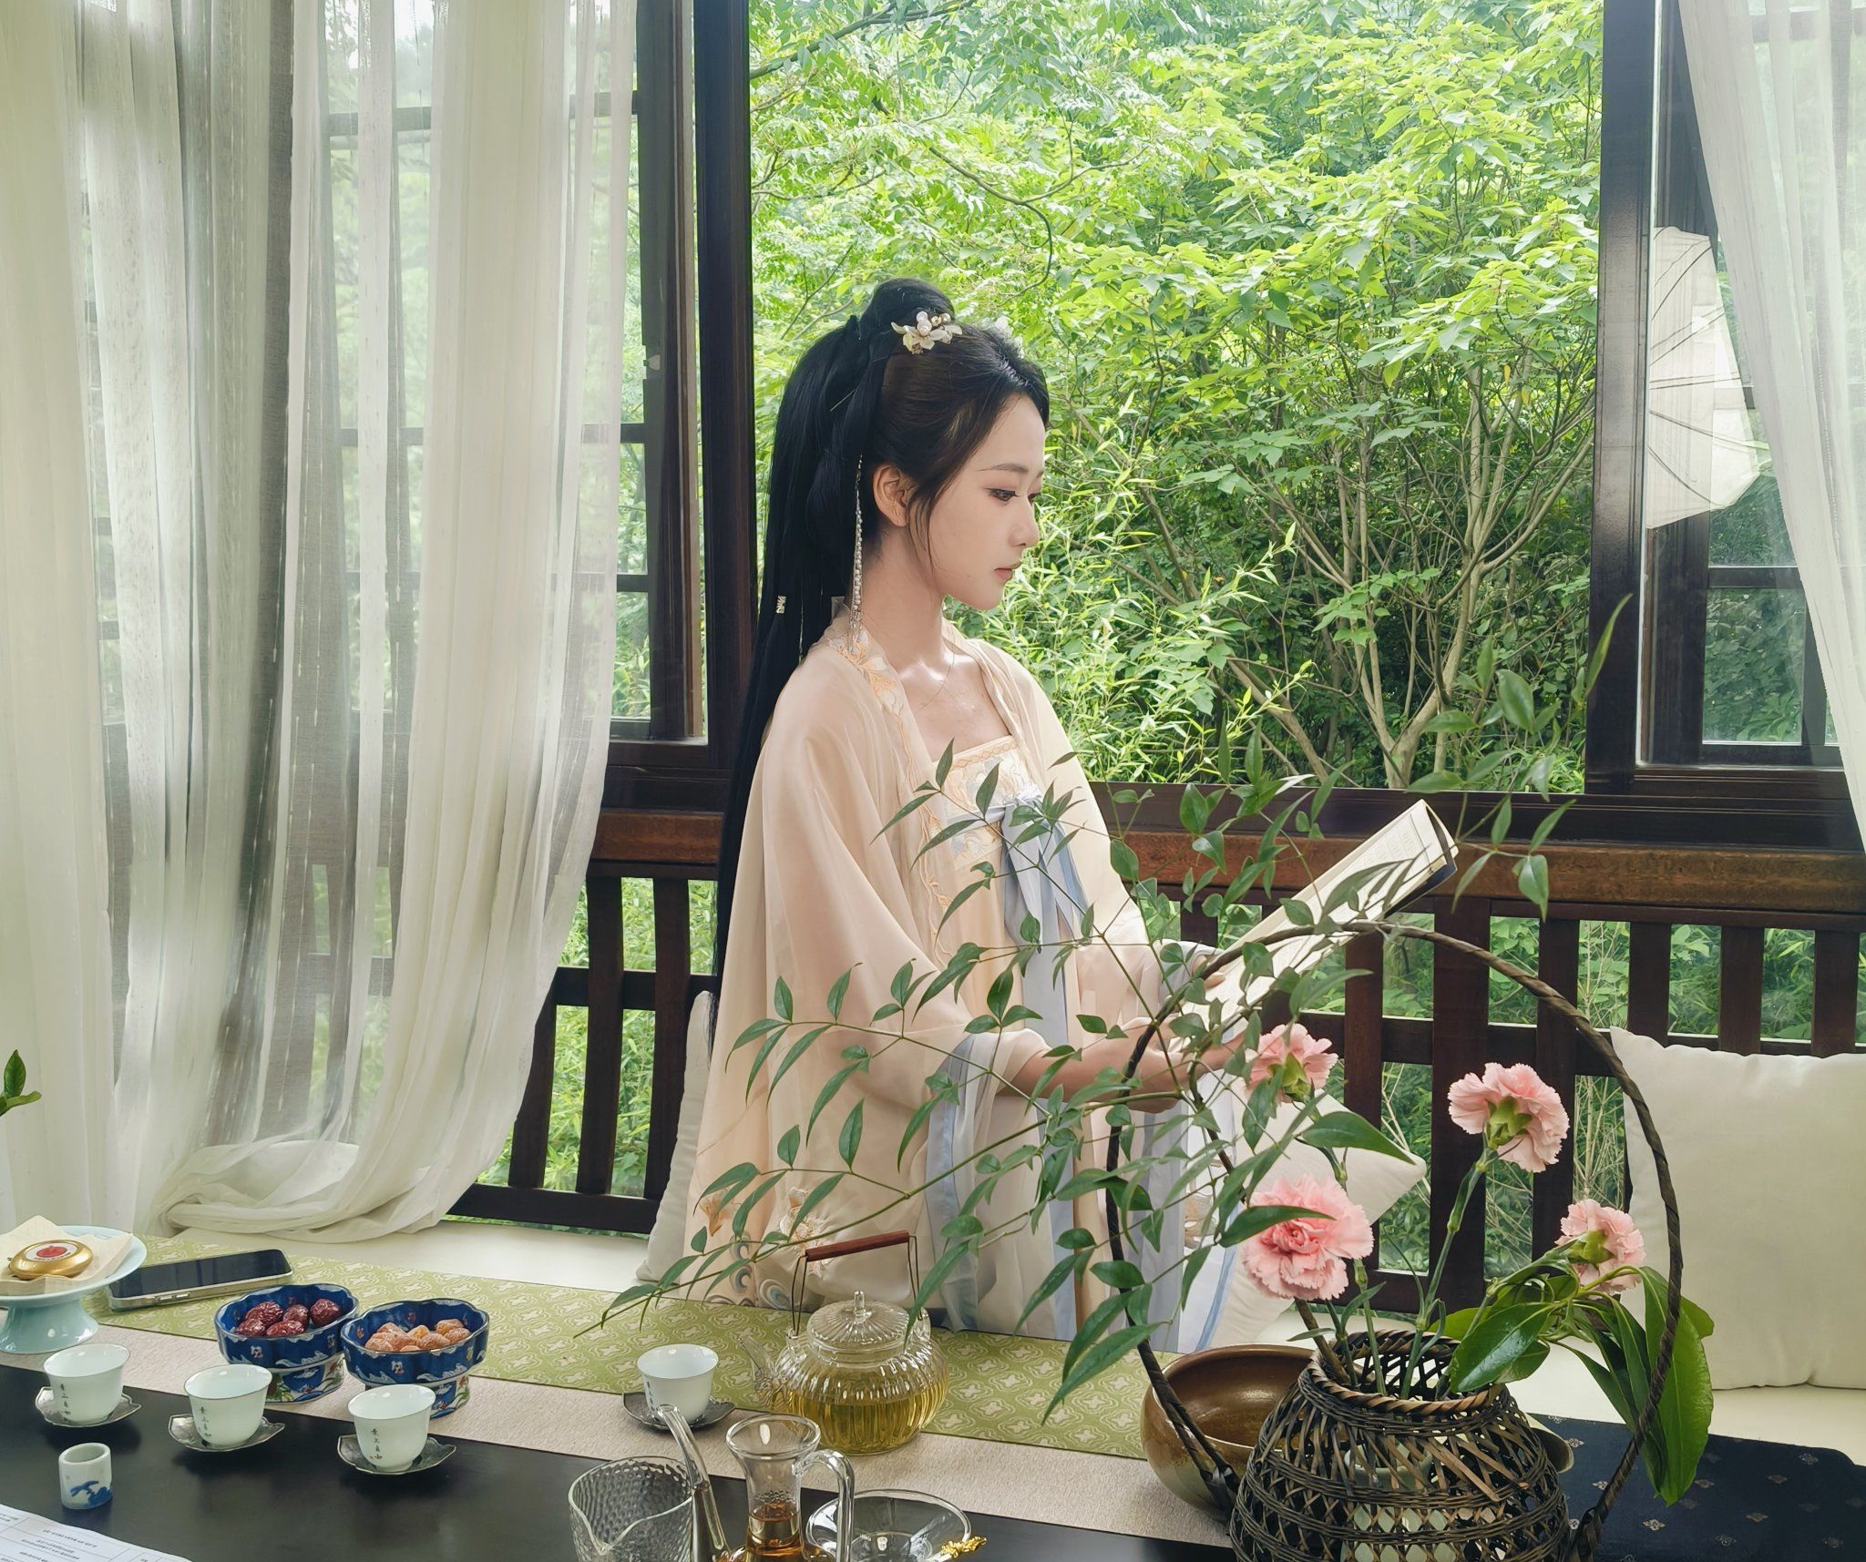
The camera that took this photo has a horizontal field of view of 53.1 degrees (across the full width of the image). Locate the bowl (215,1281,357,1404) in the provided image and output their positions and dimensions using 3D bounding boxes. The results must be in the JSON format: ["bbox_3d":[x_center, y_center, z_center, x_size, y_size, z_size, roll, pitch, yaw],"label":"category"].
[{"bbox_3d":[-0.501,0.441,1.455,0.107,0.062,0.107,0,4,0],"label":"bowl"}]

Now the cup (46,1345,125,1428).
[{"bbox_3d":[-0.626,0.450,1.384,0.058,0.043,0.058,0,4,0],"label":"cup"}]

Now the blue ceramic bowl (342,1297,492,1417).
[{"bbox_3d":[-0.394,0.444,1.428,0.108,0.061,0.108,0,4,0],"label":"blue ceramic bowl"}]

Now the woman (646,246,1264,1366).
[{"bbox_3d":[0.005,0.055,1.700,0.580,1.020,0.460,3,5,33],"label":"woman"}]

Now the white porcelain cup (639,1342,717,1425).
[{"bbox_3d":[-0.188,0.450,1.387,0.059,0.043,0.059,0,4,0],"label":"white porcelain cup"}]

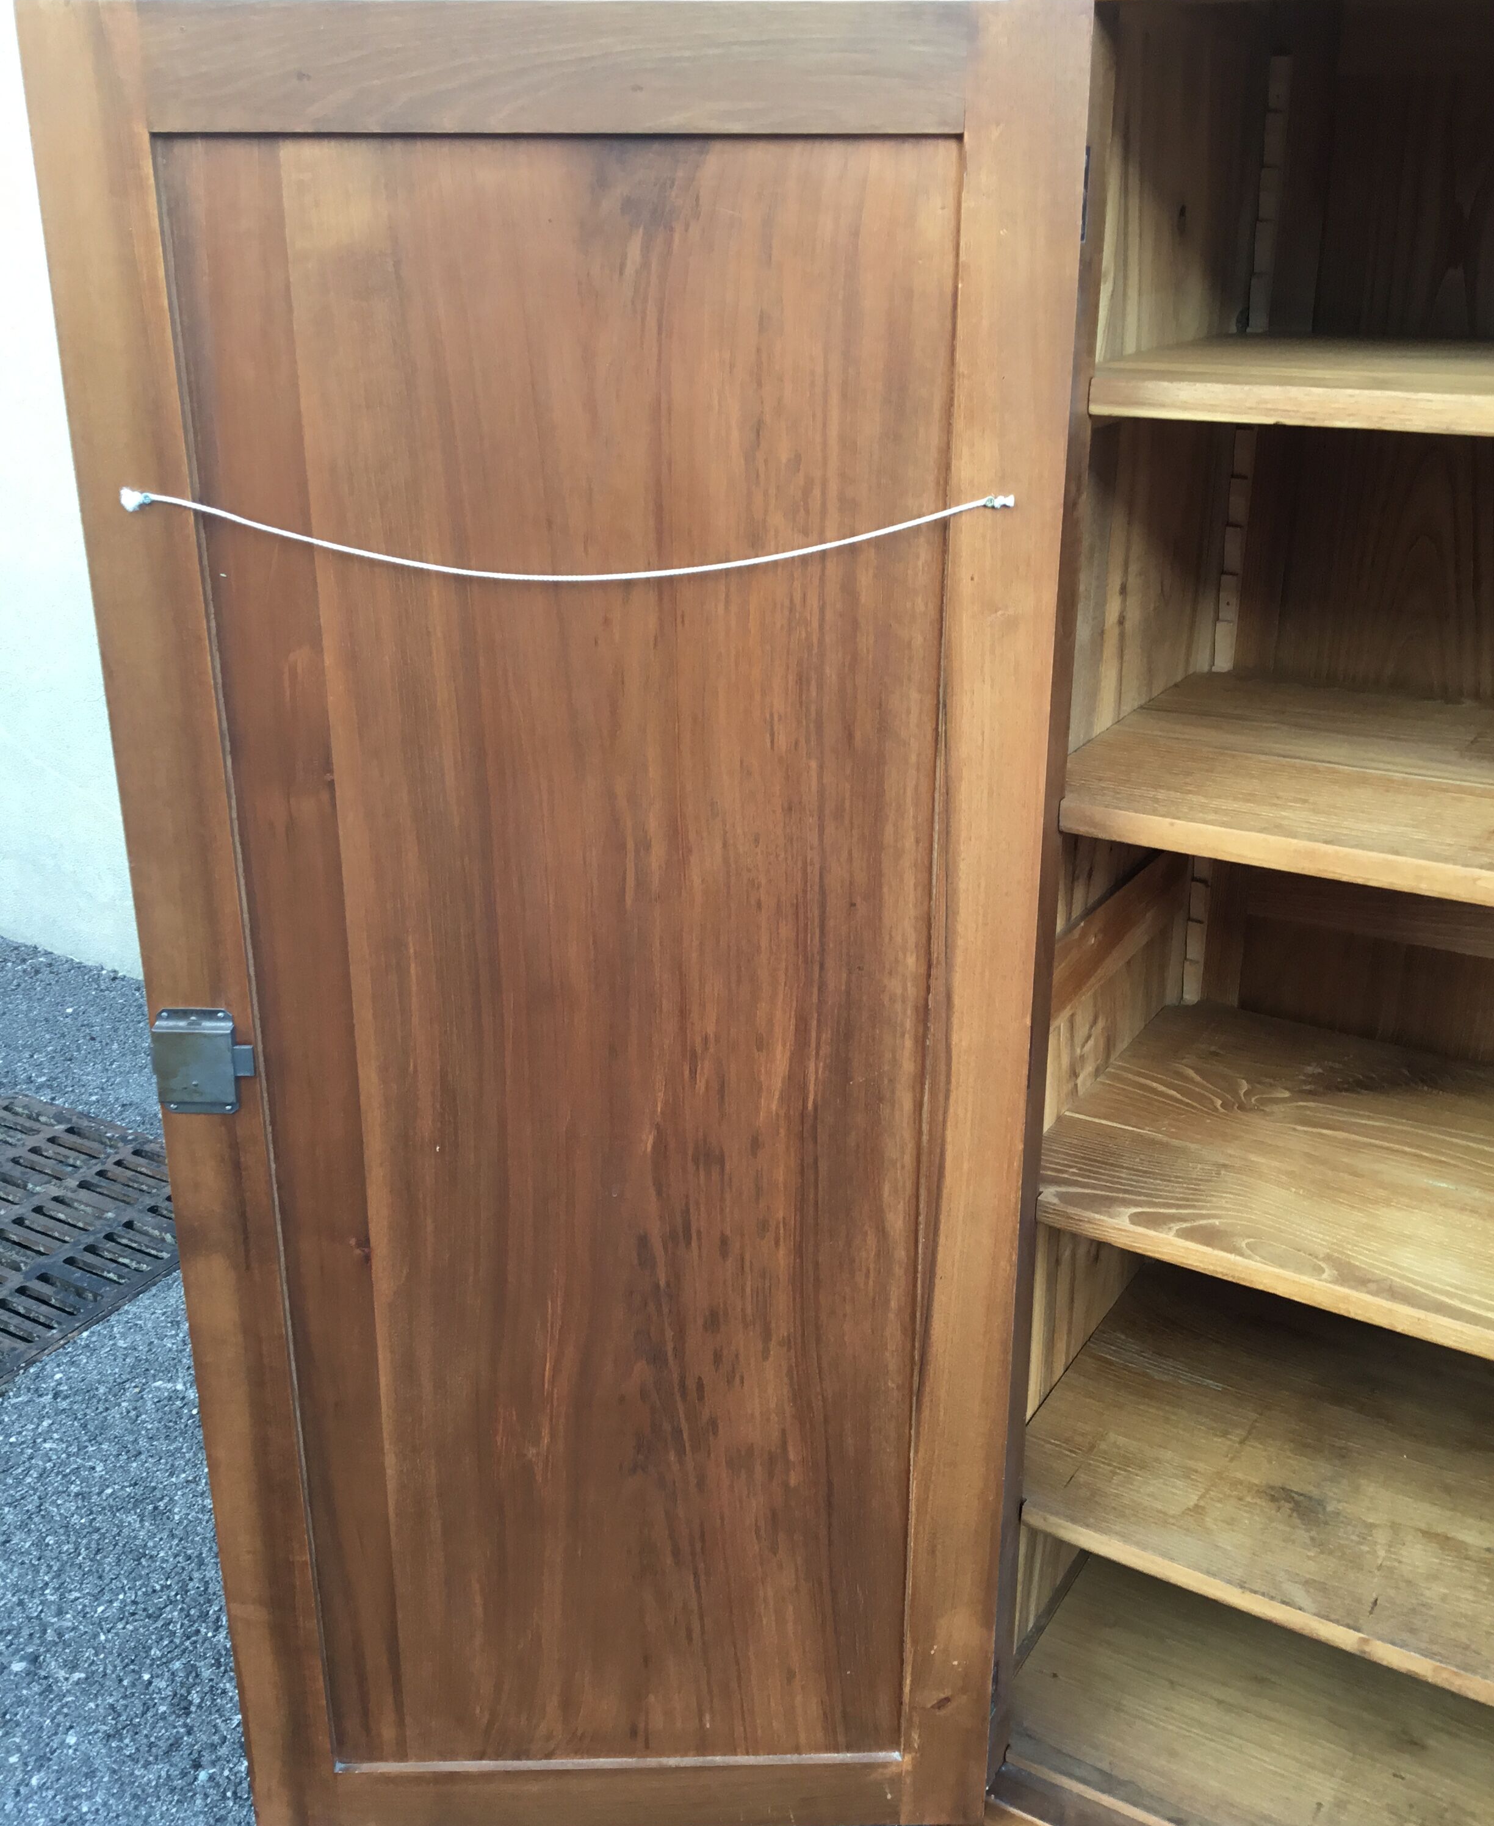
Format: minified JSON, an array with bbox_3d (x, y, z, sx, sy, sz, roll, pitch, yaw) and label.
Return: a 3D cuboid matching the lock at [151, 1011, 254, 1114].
[{"bbox_3d":[-0.354,0.100,1.168,0.063,0.076,0.013,-1,21,-1],"label":"lock"}]

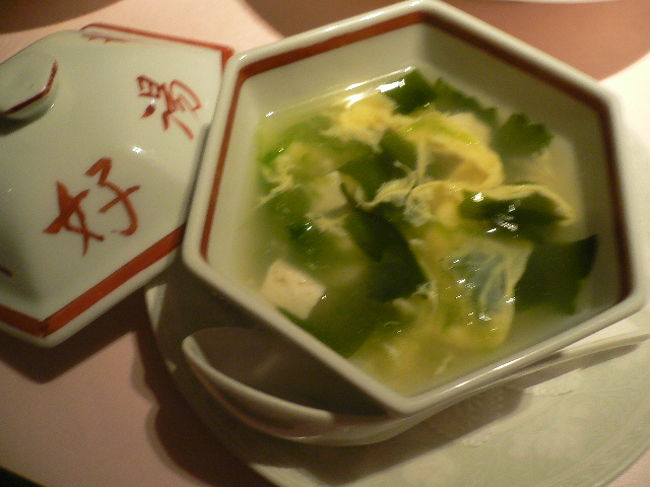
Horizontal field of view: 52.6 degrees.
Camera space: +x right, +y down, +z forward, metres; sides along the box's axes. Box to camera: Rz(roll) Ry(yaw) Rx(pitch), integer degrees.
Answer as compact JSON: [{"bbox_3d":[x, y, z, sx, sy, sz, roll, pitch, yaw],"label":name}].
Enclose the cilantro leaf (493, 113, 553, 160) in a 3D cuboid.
[{"bbox_3d":[0.065,-0.034,0.217,0.021,0.005,0.018,-41,69,-21],"label":"cilantro leaf"}]

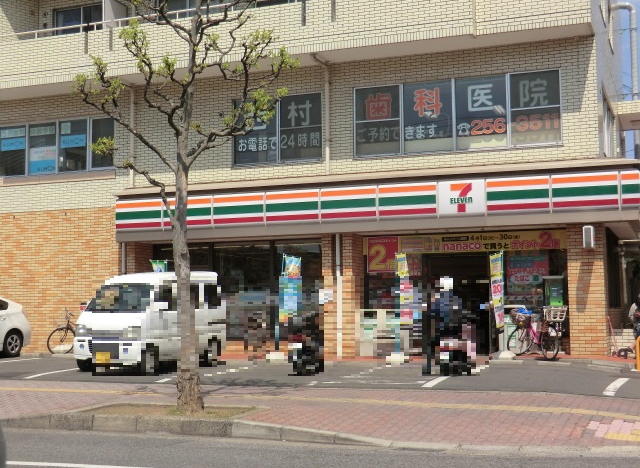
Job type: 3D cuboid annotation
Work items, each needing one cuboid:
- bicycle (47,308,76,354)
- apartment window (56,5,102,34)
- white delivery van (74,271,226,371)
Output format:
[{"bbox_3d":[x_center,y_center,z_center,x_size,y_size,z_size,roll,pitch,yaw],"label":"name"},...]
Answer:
[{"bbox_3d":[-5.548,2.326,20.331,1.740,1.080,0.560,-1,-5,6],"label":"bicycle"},{"bbox_3d":[-5.917,-4.729,21.581,1.630,1.840,0.120,-2,-5,19],"label":"apartment window"},{"bbox_3d":[-3.235,1.669,16.970,1.475,1.880,3.395,-2,-5,20],"label":"white delivery van"}]

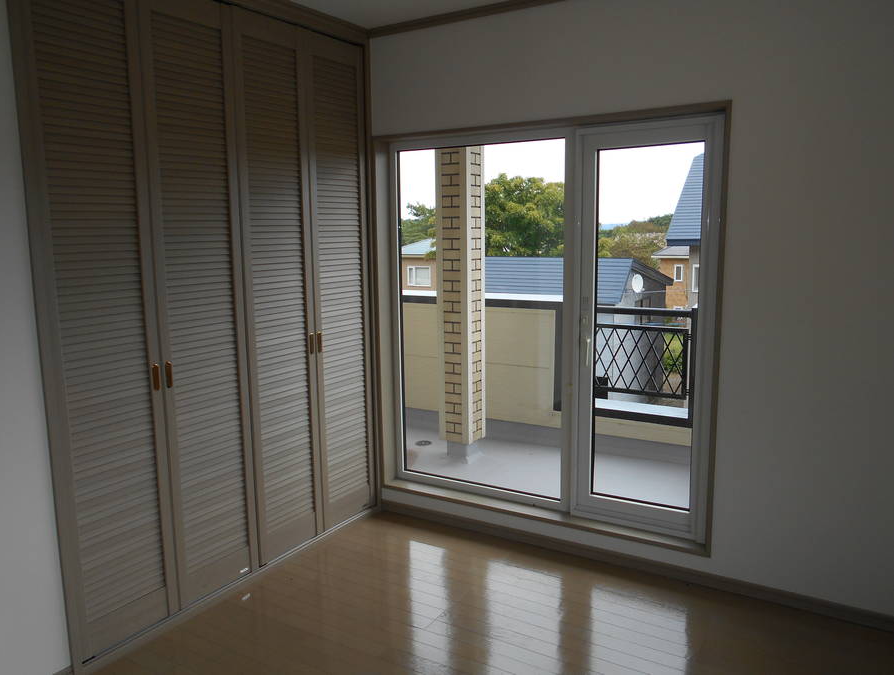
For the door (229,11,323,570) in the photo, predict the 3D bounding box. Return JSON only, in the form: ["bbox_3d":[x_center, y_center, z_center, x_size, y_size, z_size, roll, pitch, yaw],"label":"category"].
[{"bbox_3d":[-0.725,-0.180,2.947,0.035,2.312,0.409,4,10,31],"label":"door"}]

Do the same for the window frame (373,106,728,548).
[{"bbox_3d":[0.401,-0.052,3.123,1.600,1.746,0.090,4,10,31],"label":"window frame"}]

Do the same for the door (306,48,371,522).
[{"bbox_3d":[-0.514,-0.233,3.285,0.035,2.313,0.395,4,10,31],"label":"door"}]

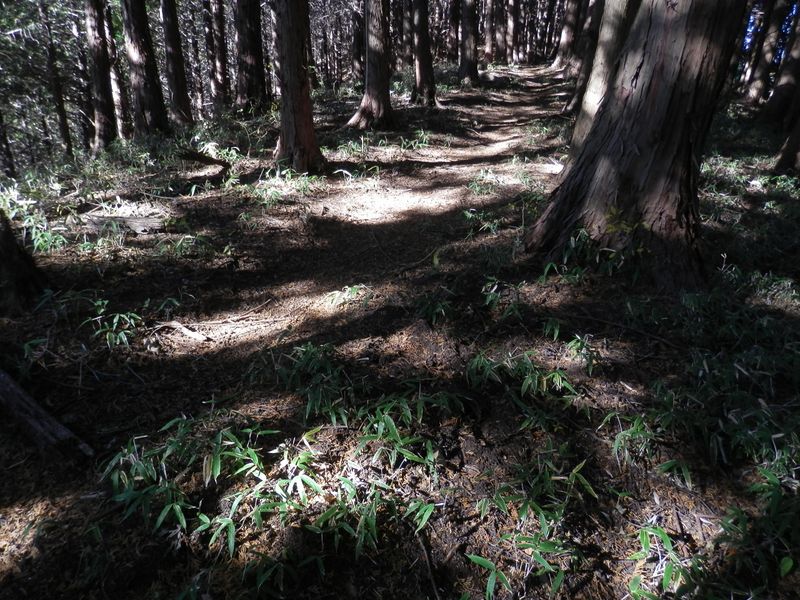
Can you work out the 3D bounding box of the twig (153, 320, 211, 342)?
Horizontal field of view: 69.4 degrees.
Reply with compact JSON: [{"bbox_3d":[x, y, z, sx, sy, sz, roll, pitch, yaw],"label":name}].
[{"bbox_3d":[-1.165,0.157,3.100,0.360,0.055,0.100,11,27,22],"label":"twig"}]

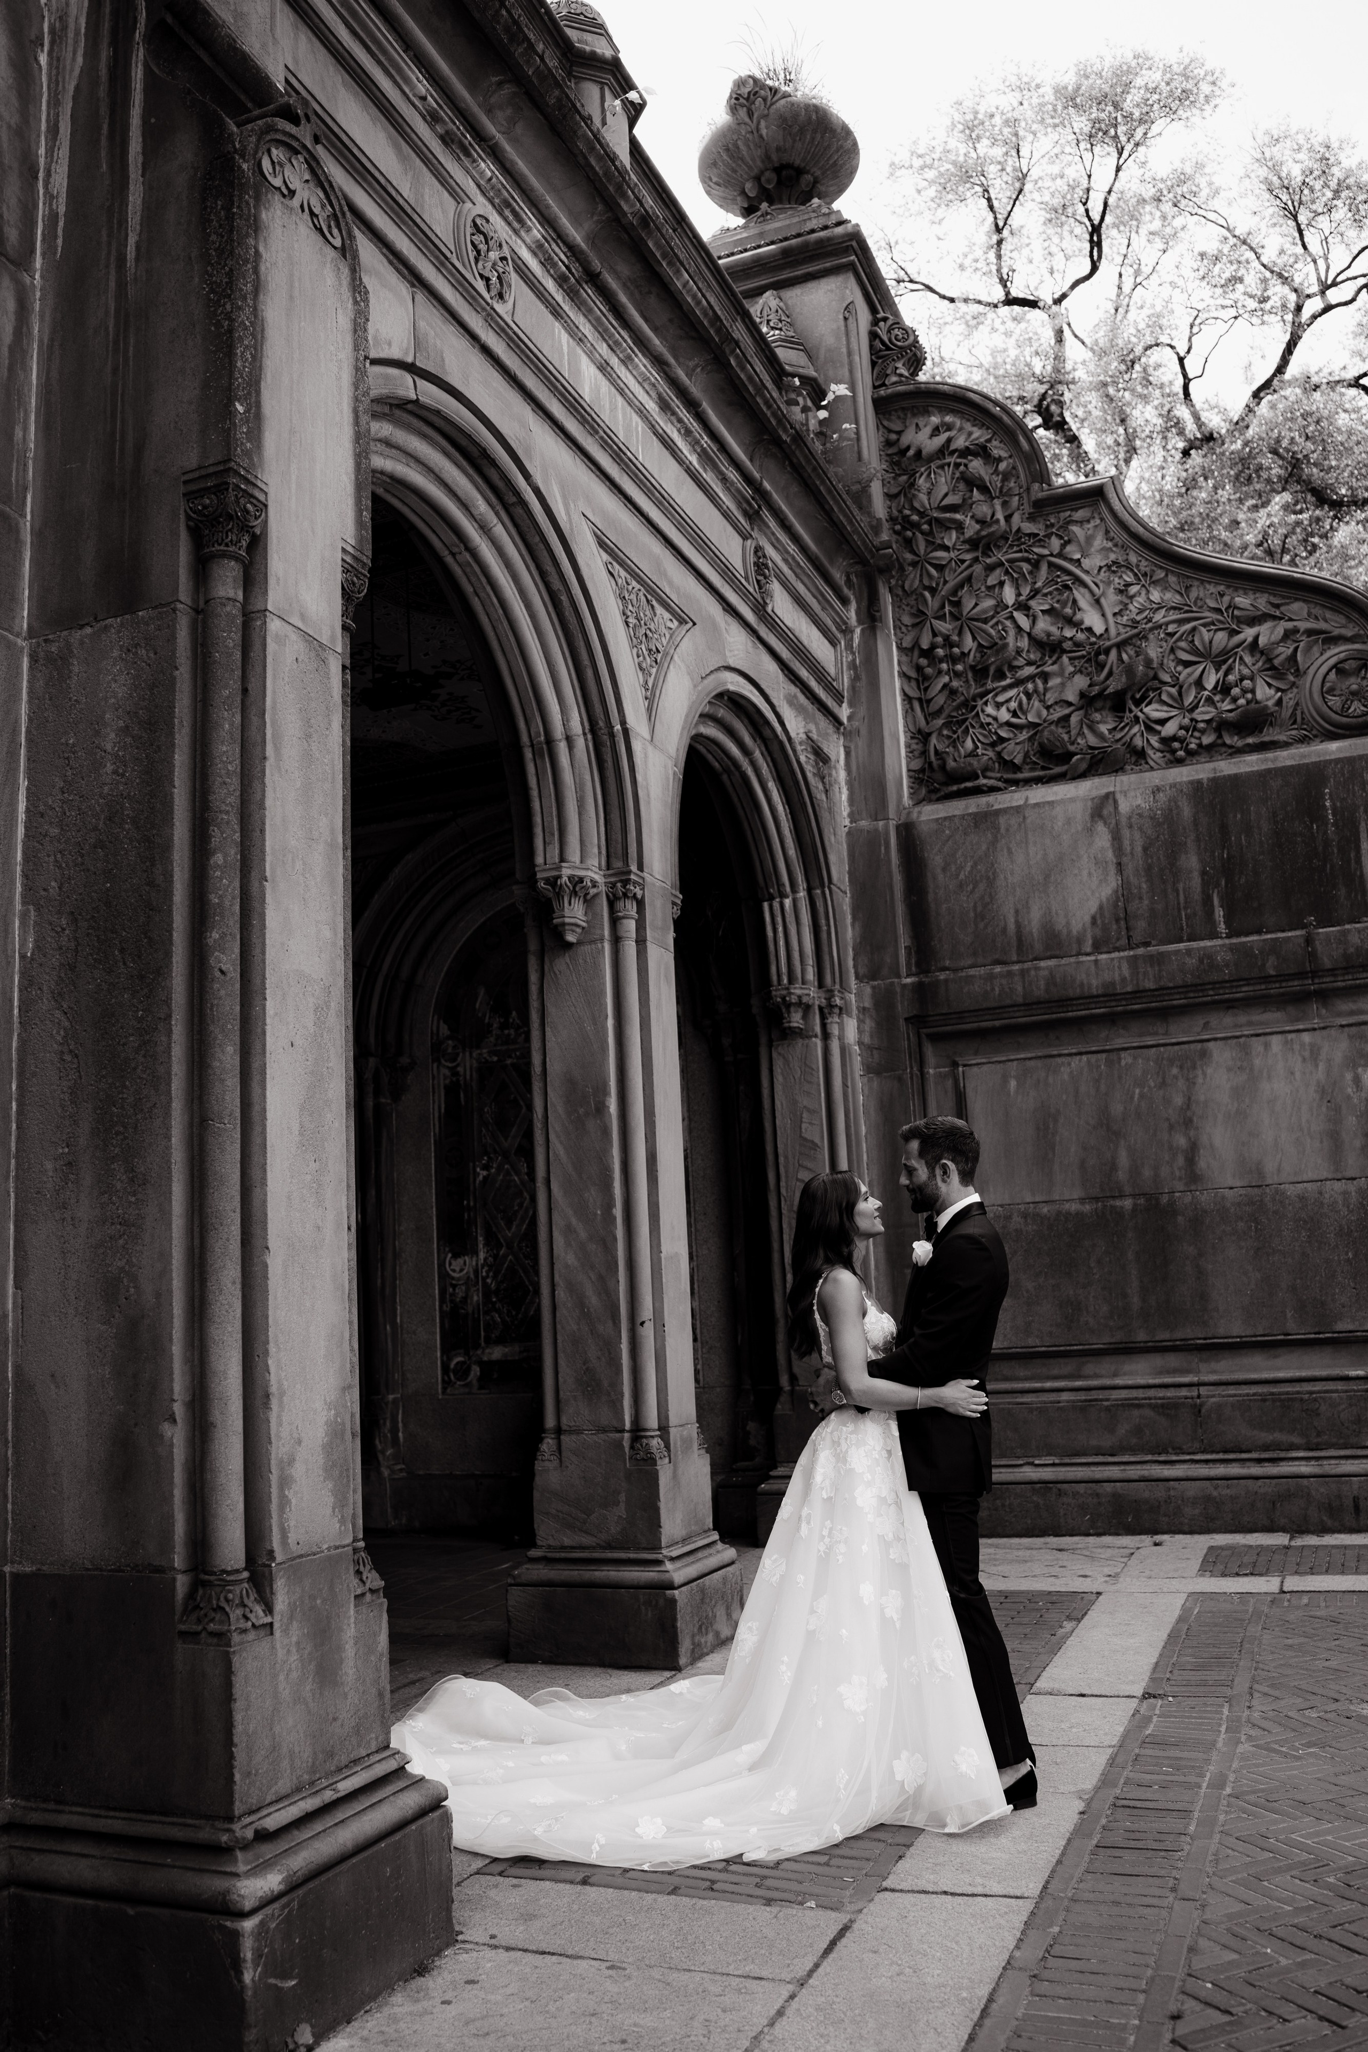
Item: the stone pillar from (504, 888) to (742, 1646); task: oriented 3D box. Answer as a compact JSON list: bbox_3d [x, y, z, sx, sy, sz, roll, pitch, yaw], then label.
[{"bbox_3d":[-0.288,0.941,6.574,0.710,3.070,0.690,-7,-11,22],"label":"stone pillar"}]

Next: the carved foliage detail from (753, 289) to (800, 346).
[{"bbox_3d":[0.572,-4.460,10.124,0.420,0.500,0.420,-7,-11,22],"label":"carved foliage detail"}]

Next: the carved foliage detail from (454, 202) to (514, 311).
[{"bbox_3d":[-0.716,-2.760,5.754,0.100,0.350,0.360,-7,-11,22],"label":"carved foliage detail"}]

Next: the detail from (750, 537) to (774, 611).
[{"bbox_3d":[0.398,-2.355,8.367,0.100,0.350,0.330,-7,-11,22],"label":"detail"}]

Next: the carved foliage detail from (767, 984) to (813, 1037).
[{"bbox_3d":[0.612,-0.094,9.091,0.300,0.290,0.240,-7,-11,22],"label":"carved foliage detail"}]

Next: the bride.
[{"bbox_3d":[-0.048,1.292,4.637,1.880,1.660,1.500,-4,-10,6],"label":"bride"}]

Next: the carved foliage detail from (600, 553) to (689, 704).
[{"bbox_3d":[-0.174,-1.642,6.929,0.070,0.550,0.920,-7,-11,22],"label":"carved foliage detail"}]

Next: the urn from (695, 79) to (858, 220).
[{"bbox_3d":[0.672,-5.902,11.187,1.150,0.980,1.150,-3,-10,-1],"label":"urn"}]

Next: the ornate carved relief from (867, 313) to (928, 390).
[{"bbox_3d":[1.452,-4.426,10.567,0.340,0.560,0.350,-7,-11,22],"label":"ornate carved relief"}]

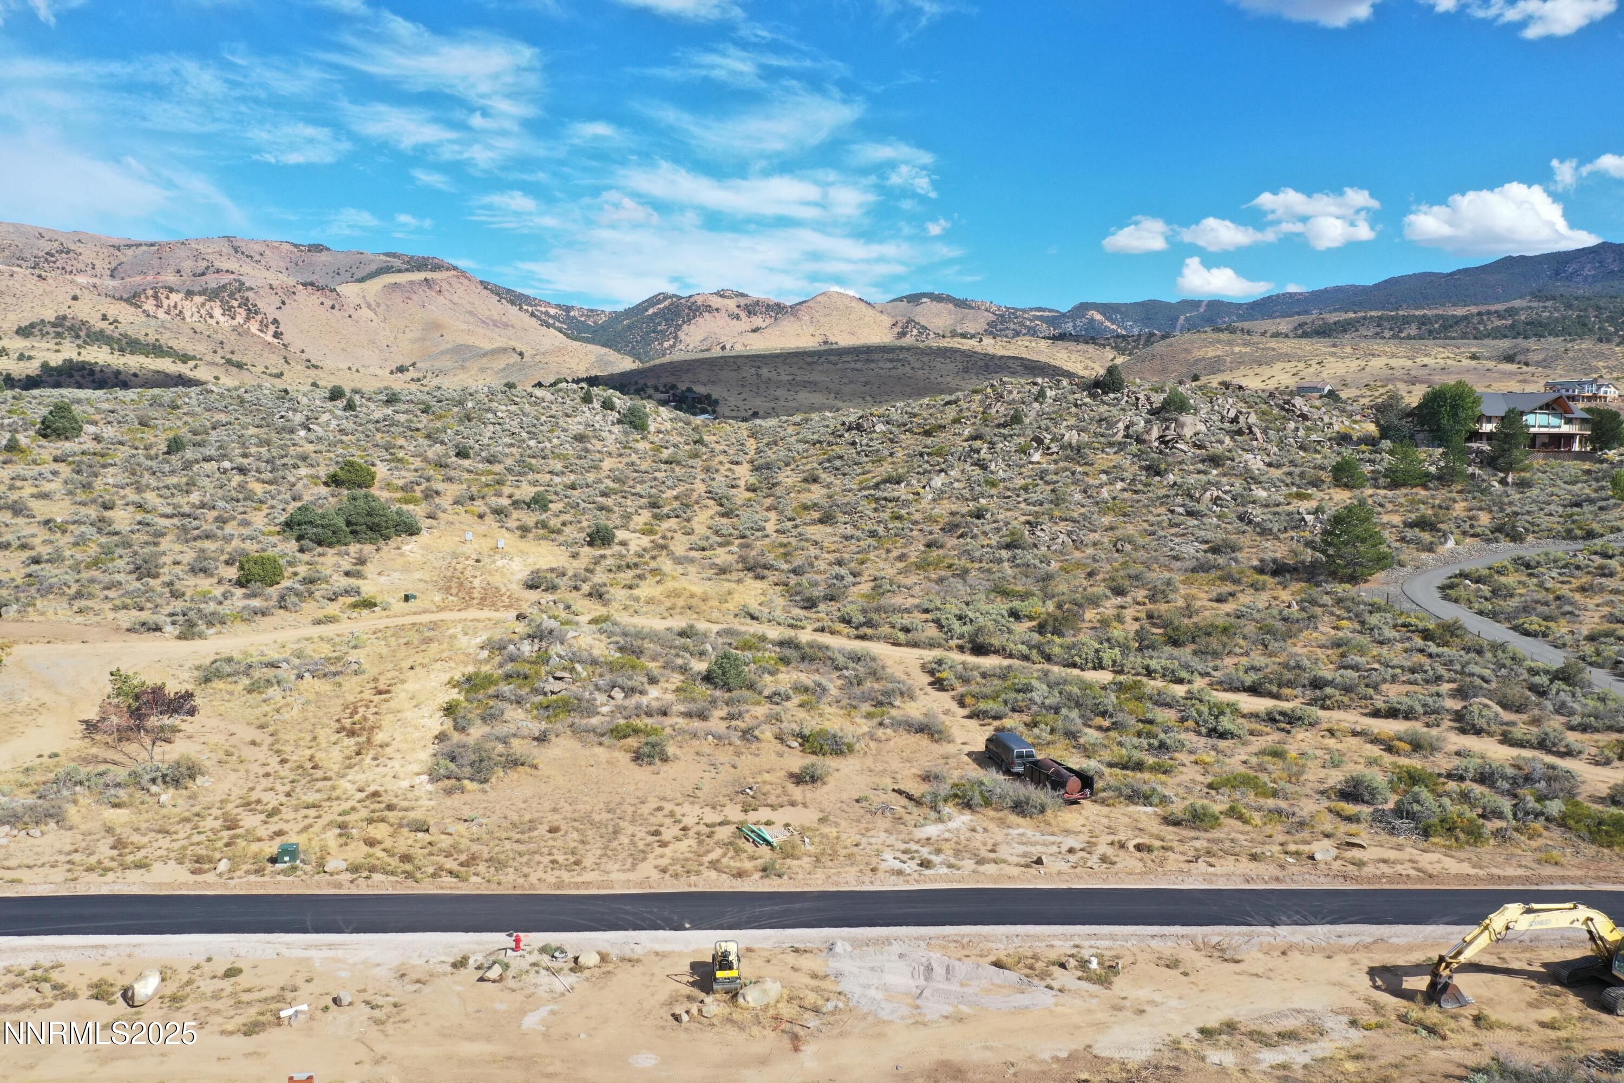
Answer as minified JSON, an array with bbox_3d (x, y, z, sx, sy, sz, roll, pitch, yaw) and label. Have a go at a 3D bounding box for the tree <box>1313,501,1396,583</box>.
[{"bbox_3d":[61.337,0.072,143.000,8.683,9.341,8.249,0,5,0],"label":"tree"}]

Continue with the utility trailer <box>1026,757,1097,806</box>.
[{"bbox_3d":[16.870,16.540,87.067,2.250,1.750,5.400,-3,9,-25],"label":"utility trailer"}]

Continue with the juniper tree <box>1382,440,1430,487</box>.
[{"bbox_3d":[86.123,-11.218,183.000,6.155,6.620,5.847,0,5,0],"label":"juniper tree"}]

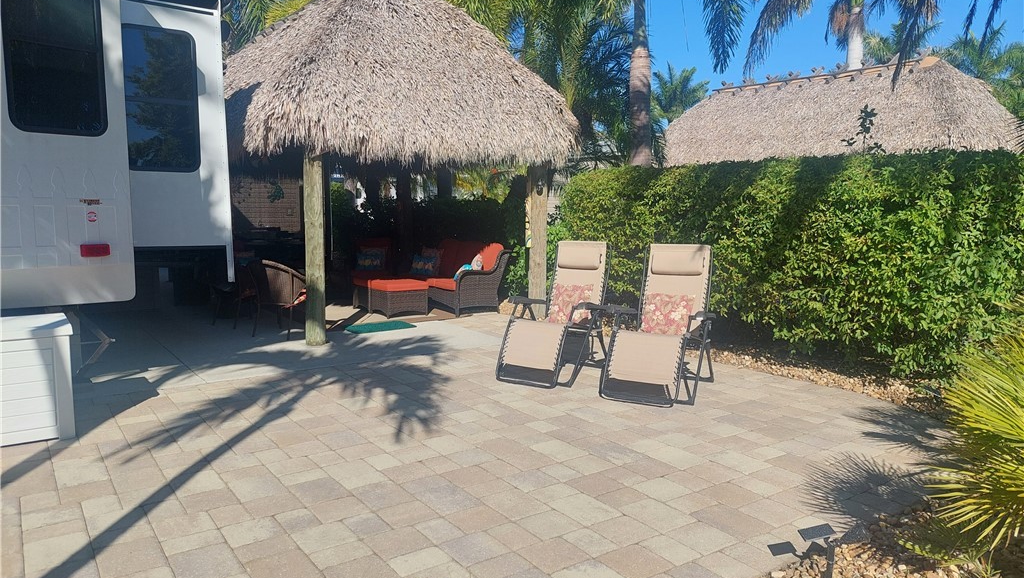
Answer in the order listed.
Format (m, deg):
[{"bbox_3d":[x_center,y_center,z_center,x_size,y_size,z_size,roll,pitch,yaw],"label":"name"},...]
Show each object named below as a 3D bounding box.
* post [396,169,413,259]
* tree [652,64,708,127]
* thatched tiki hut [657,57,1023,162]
[{"bbox_3d":[-1.780,-1.084,11.730,0.200,2.200,0.200,-4,8,-35],"label":"post"},{"bbox_3d":[6.588,-5.669,29.432,3.300,7.380,3.300,-4,8,-35],"label":"tree"},{"bbox_3d":[6.914,-2.724,16.815,4.200,4.500,8.300,-4,8,-35],"label":"thatched tiki hut"}]

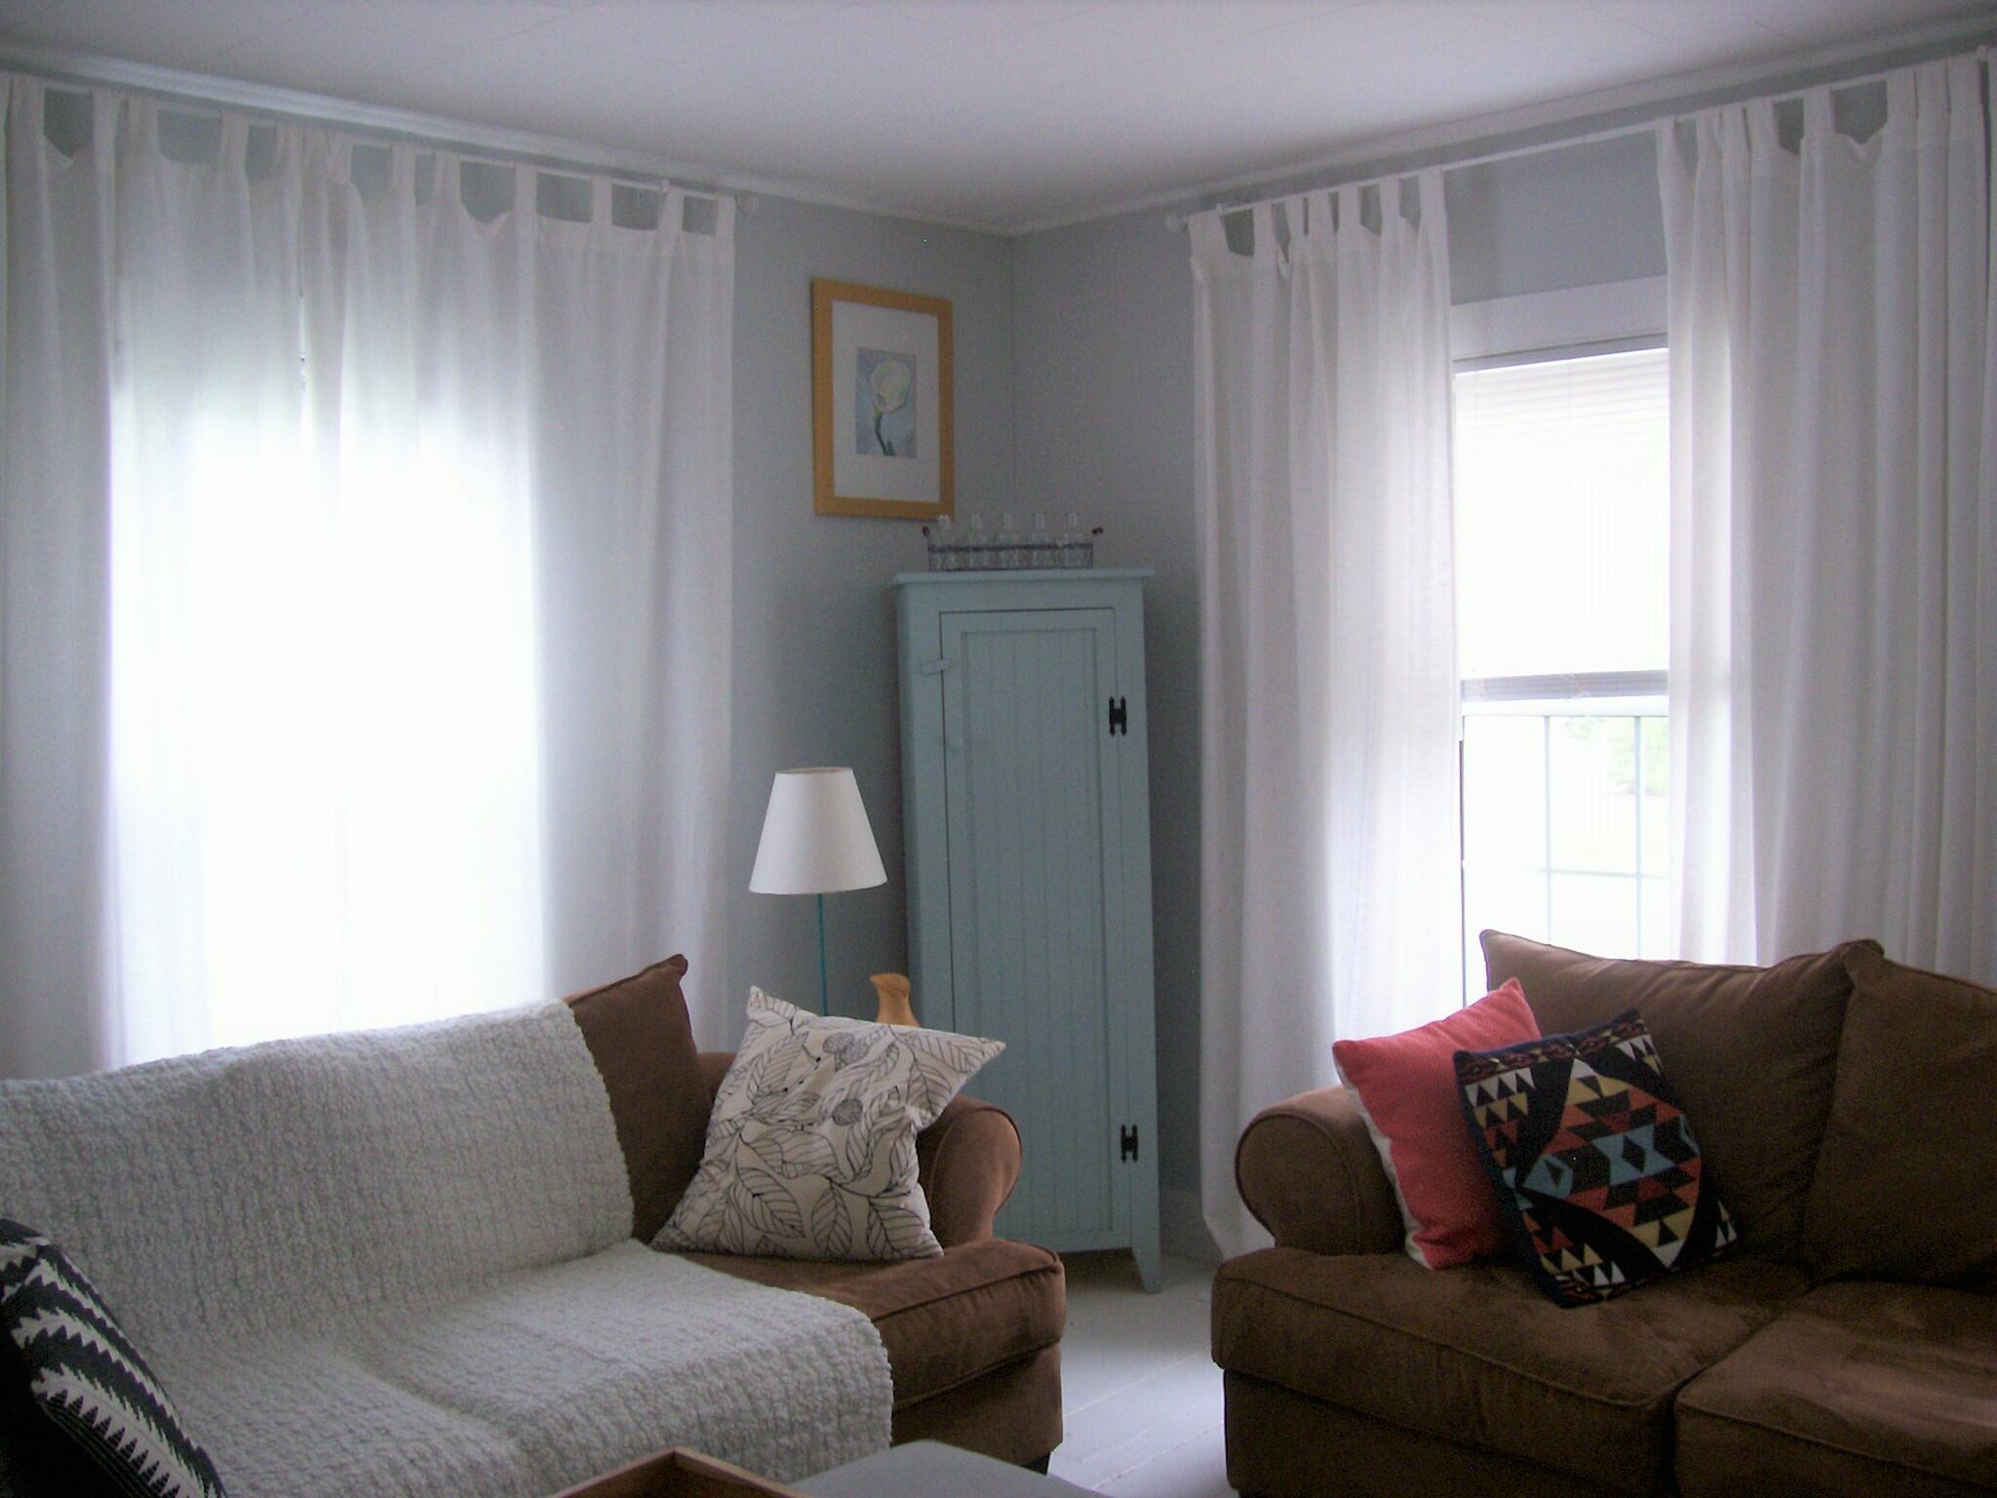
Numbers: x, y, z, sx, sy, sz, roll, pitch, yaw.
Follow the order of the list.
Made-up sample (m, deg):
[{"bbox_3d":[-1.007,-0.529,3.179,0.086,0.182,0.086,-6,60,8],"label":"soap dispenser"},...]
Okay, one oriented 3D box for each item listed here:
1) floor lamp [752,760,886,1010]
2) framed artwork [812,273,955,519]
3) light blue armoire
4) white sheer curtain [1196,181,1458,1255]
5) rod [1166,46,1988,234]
[{"bbox_3d":[-0.341,0.642,3.942,0.275,1.204,0.275,-2,4,0],"label":"floor lamp"},{"bbox_3d":[-0.243,-0.772,4.394,0.025,0.507,0.422,2,6,44],"label":"framed artwork"},{"bbox_3d":[0.063,0.405,4.370,0.560,1.591,0.345,-2,4,-7],"label":"light blue armoire"},{"bbox_3d":[0.676,0.022,4.096,0.630,2.325,0.110,2,6,44],"label":"white sheer curtain"},{"bbox_3d":[1.007,-1.131,3.700,1.735,0.050,0.080,2,6,44],"label":"rod"}]

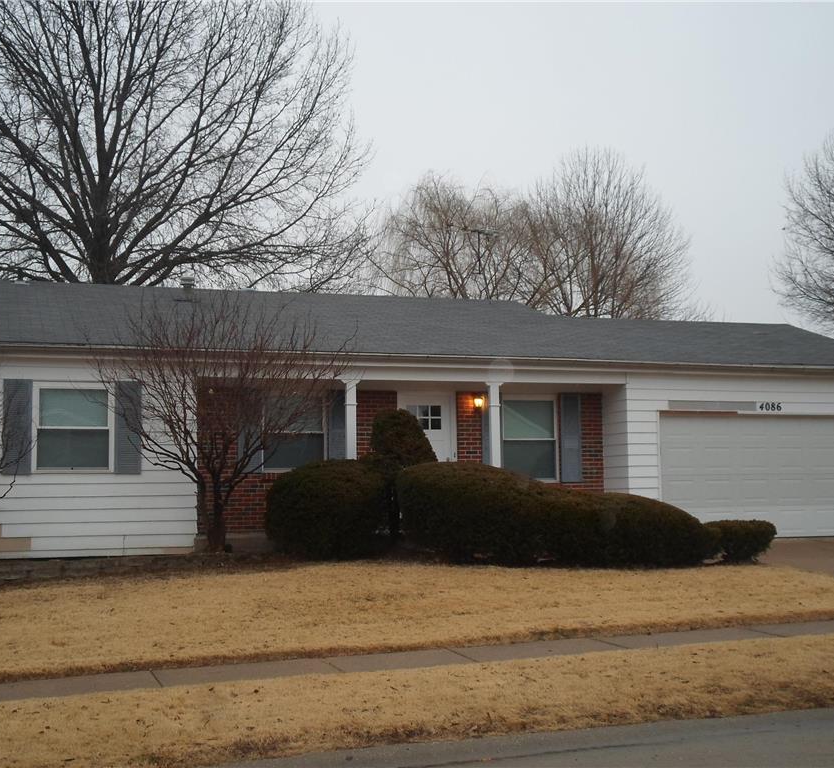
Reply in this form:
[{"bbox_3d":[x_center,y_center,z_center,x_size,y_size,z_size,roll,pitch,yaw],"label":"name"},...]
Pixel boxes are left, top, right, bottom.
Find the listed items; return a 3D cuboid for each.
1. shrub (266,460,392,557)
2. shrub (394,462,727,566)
[{"bbox_3d":[-1.196,1.691,14.419,1.681,1.307,1.550,1,-5,-18],"label":"shrub"},{"bbox_3d":[1.940,1.711,14.244,4.511,1.330,1.650,1,-5,-18],"label":"shrub"}]

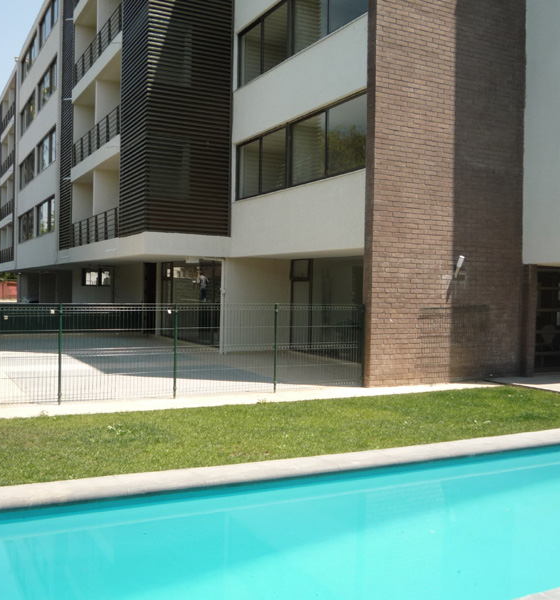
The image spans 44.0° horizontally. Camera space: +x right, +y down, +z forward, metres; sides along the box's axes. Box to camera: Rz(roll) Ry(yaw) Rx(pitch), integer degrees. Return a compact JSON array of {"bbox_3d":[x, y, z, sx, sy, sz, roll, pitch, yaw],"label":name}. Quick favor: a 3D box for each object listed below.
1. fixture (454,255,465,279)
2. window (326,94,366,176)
[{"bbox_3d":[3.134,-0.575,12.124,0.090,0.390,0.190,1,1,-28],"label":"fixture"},{"bbox_3d":[1.166,-2.864,12.121,0.060,1.191,1.361,1,1,-28],"label":"window"}]

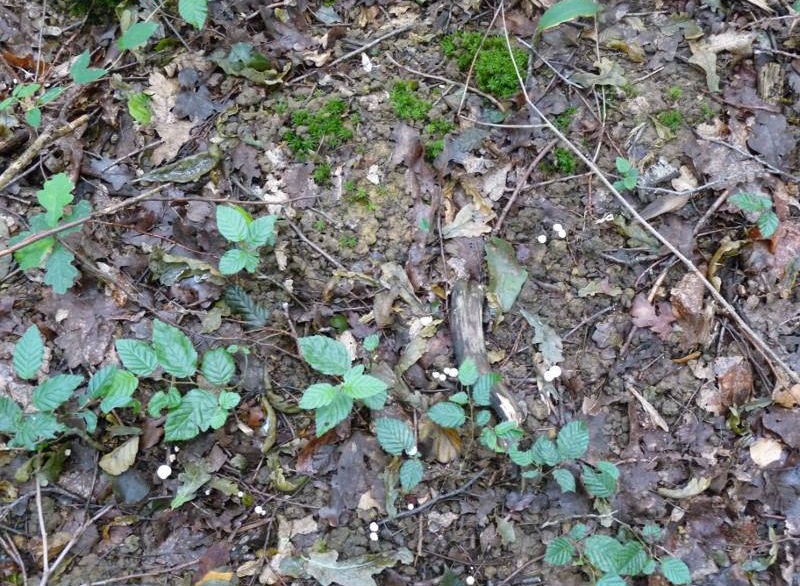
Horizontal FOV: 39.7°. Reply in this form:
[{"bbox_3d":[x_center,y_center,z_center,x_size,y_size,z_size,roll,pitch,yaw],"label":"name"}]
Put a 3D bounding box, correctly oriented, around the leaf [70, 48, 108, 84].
[{"bbox_3d":[-0.395,-0.285,1.414,0.046,0.022,0.054,25,60,15],"label":"leaf"}]

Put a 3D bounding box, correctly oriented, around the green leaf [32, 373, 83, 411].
[{"bbox_3d":[-0.380,0.110,1.231,0.057,0.014,0.037,-34,68,-16],"label":"green leaf"}]

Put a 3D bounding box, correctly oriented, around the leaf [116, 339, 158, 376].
[{"bbox_3d":[-0.272,0.067,1.151,0.055,0.012,0.030,38,70,17],"label":"leaf"}]

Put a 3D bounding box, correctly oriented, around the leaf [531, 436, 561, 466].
[{"bbox_3d":[0.139,0.151,1.061,0.029,0.012,0.031,-2,57,-1],"label":"leaf"}]

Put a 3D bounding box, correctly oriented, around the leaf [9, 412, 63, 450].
[{"bbox_3d":[-0.402,0.152,1.223,0.059,0.016,0.040,-5,64,-3],"label":"leaf"}]

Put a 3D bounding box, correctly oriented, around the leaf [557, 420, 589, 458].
[{"bbox_3d":[0.181,0.150,1.143,0.030,0.014,0.049,25,60,15],"label":"leaf"}]

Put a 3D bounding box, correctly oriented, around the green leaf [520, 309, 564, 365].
[{"bbox_3d":[0.159,0.048,1.254,0.034,0.012,0.081,-25,60,-15],"label":"green leaf"}]

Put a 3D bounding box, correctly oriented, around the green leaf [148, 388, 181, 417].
[{"bbox_3d":[-0.232,0.108,1.092,0.030,0.013,0.034,24,60,15],"label":"green leaf"}]

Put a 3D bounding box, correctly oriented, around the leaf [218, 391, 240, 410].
[{"bbox_3d":[-0.175,0.111,1.141,0.023,0.006,0.017,-36,69,-16],"label":"leaf"}]

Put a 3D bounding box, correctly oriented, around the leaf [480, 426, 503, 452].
[{"bbox_3d":[0.093,0.147,1.123,0.016,0.010,0.030,-26,67,-12],"label":"leaf"}]

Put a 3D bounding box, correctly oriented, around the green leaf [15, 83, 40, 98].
[{"bbox_3d":[-0.468,-0.254,1.393,0.021,0.009,0.037,30,52,27],"label":"green leaf"}]

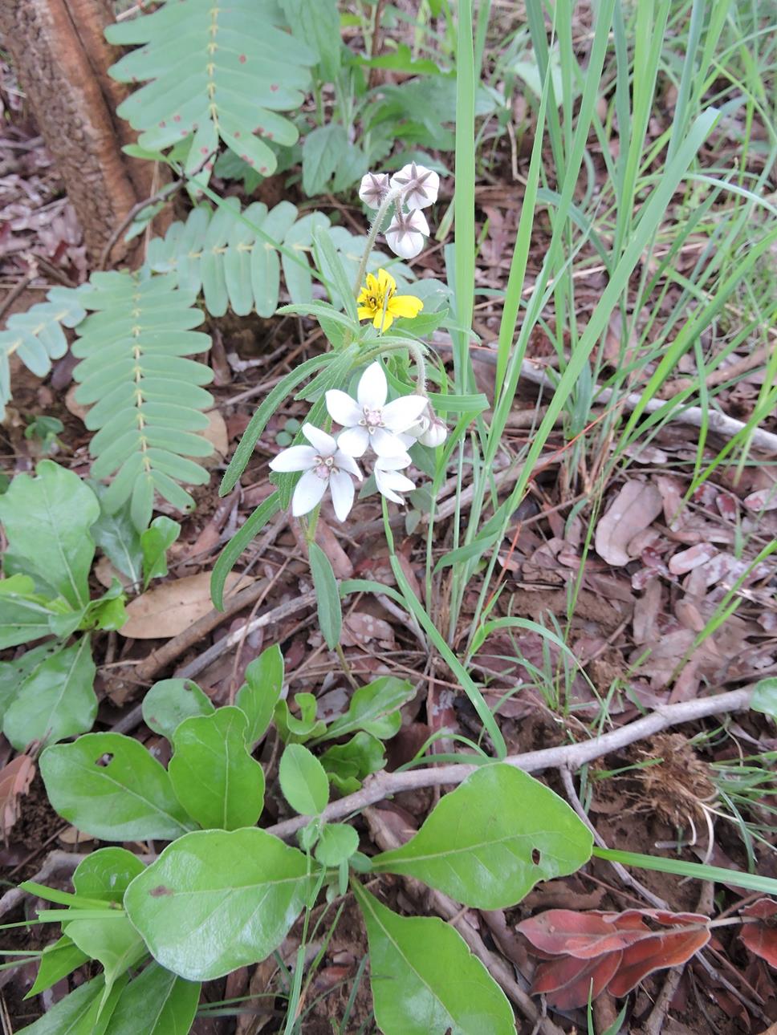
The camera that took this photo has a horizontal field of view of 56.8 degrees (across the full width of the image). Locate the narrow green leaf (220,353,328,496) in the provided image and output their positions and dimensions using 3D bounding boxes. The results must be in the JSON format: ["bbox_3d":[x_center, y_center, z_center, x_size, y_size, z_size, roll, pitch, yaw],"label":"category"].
[{"bbox_3d":[-0.068,-0.051,0.390,0.022,0.098,0.014,41,18,-1],"label":"narrow green leaf"}]

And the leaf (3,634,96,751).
[{"bbox_3d":[-0.210,0.109,0.453,0.053,0.015,0.080,-2,47,-1],"label":"leaf"}]

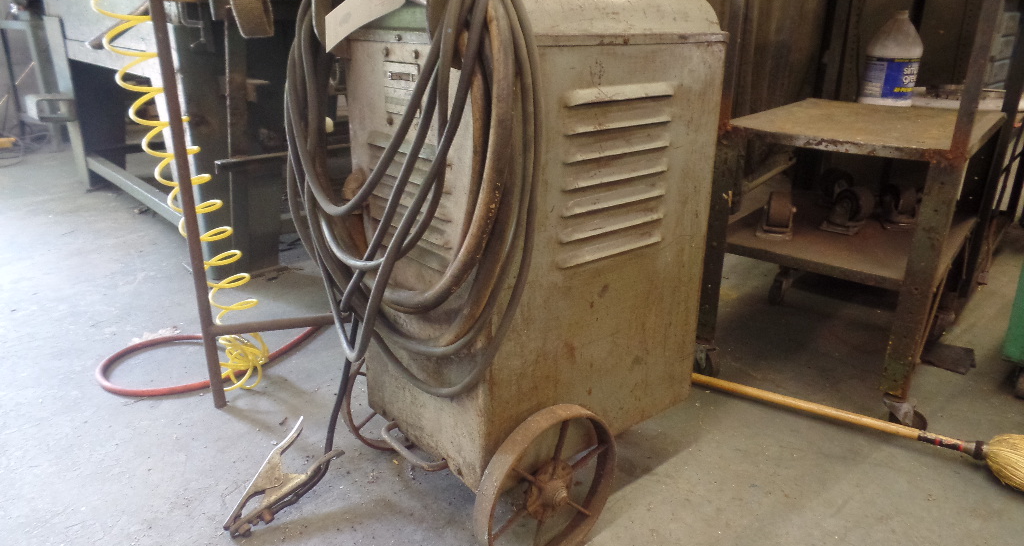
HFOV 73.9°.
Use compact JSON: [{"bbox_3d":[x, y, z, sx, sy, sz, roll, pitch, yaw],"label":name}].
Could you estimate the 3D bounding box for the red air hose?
[{"bbox_3d":[-0.770,0.214,1.750,0.556,0.025,0.350,-4,20,-14],"label":"red air hose"}]

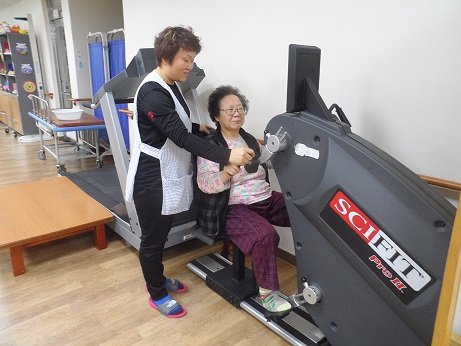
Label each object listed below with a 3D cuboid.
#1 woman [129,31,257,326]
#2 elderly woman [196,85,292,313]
[{"bbox_3d":[-0.205,0.045,1.887,0.670,1.570,0.480,6,16,17],"label":"woman"},{"bbox_3d":[0.145,0.102,2.062,0.520,1.190,0.960,-12,20,-39],"label":"elderly woman"}]

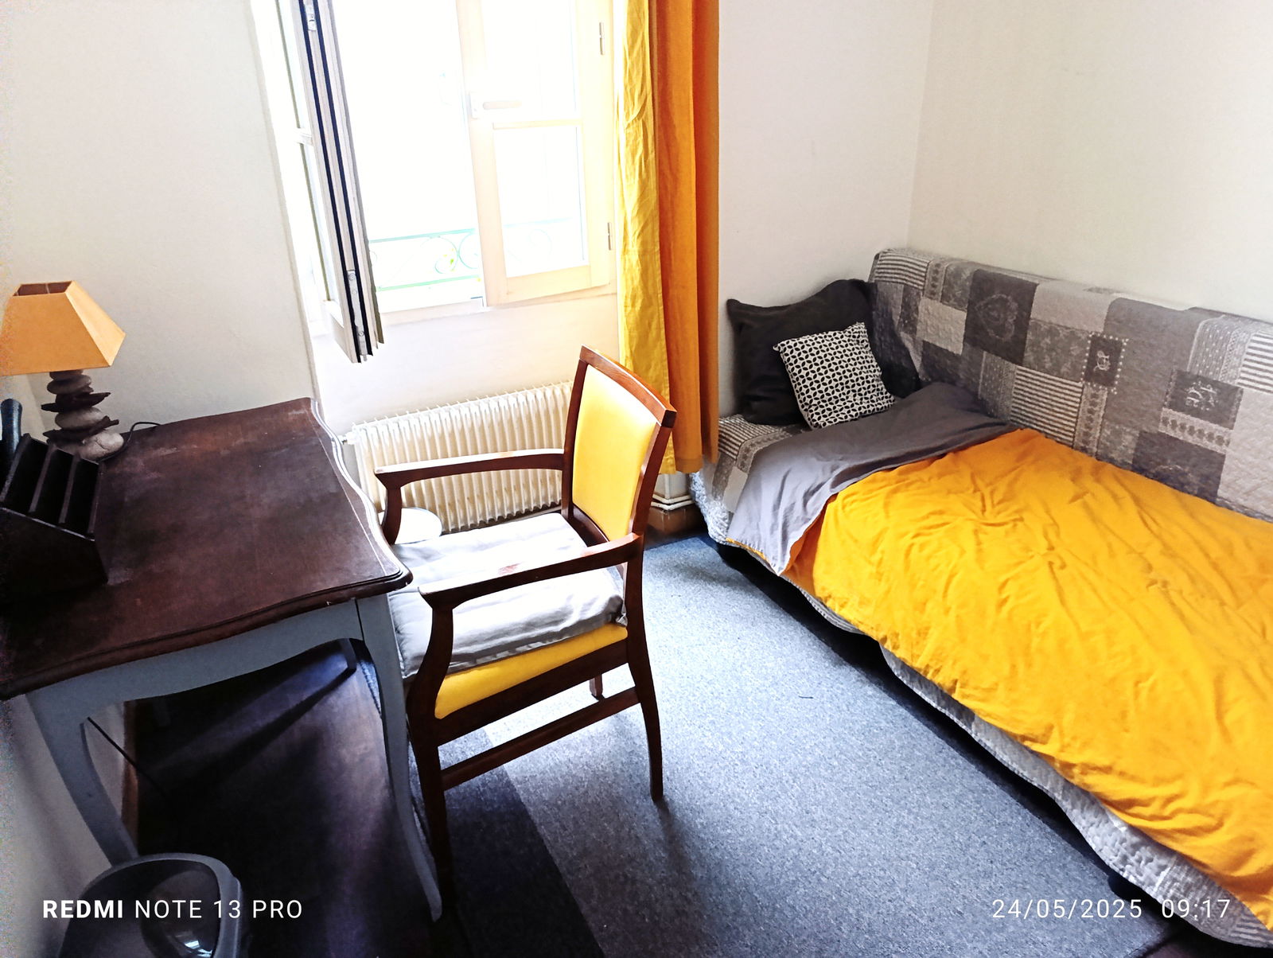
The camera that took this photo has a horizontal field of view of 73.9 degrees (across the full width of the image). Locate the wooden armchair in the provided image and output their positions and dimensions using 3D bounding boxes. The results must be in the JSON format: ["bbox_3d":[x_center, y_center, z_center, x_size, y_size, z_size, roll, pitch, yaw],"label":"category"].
[{"bbox_3d":[-0.237,0.253,1.748,0.541,0.900,0.567,-10,26,-21],"label":"wooden armchair"}]

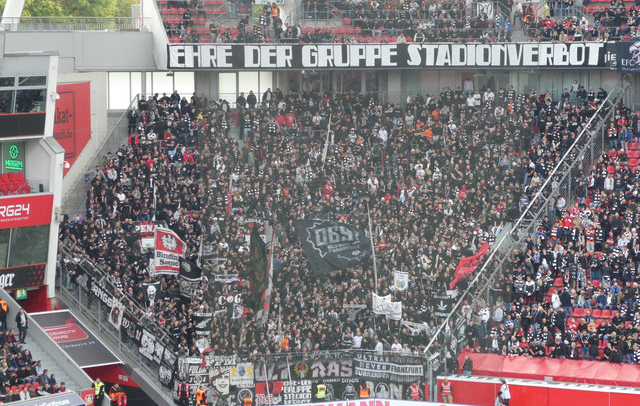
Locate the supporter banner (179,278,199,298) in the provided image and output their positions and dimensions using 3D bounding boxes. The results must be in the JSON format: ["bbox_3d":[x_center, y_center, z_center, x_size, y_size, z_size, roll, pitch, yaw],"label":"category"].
[{"bbox_3d":[-6.720,4.318,127.560,1.000,1.000,0.200,-1,4,-12],"label":"supporter banner"}]

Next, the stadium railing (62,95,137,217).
[{"bbox_3d":[-12.650,-2.668,143.200,0.120,6.600,10.400,1,4,20],"label":"stadium railing"}]

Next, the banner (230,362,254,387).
[{"bbox_3d":[-3.738,8.273,120.400,1.220,1.150,0.080,-1,4,-18],"label":"banner"}]

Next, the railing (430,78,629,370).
[{"bbox_3d":[11.613,0.390,135.125,1.000,14.000,27.500,2,5,28],"label":"railing"}]

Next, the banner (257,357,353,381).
[{"bbox_3d":[-0.773,8.330,124.500,5.200,1.040,0.100,-1,4,-17],"label":"banner"}]

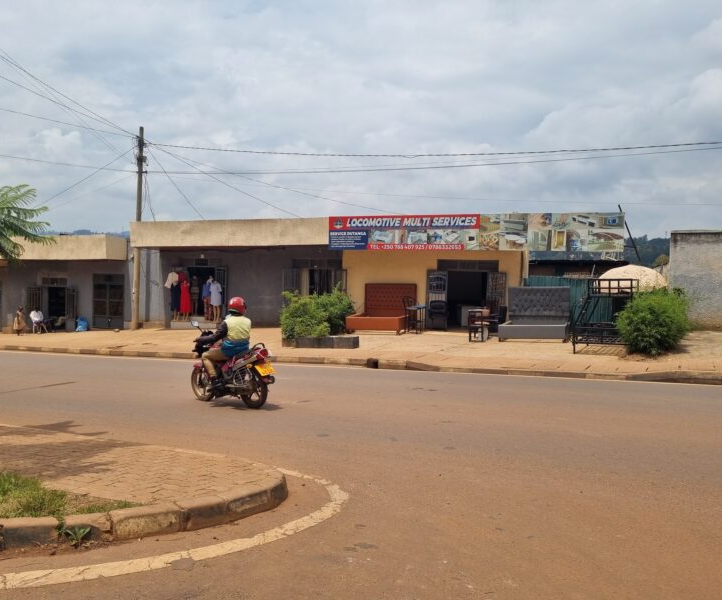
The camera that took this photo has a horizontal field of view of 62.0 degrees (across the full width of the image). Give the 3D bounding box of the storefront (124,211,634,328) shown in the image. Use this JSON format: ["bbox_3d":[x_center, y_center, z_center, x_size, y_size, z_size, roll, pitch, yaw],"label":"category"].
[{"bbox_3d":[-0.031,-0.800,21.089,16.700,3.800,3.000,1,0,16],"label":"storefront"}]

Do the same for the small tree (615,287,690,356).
[{"bbox_3d":[6.940,0.510,14.300,1.700,1.580,1.600,1,0,16],"label":"small tree"}]

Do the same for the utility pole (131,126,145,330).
[{"bbox_3d":[-8.200,-2.650,22.300,0.320,7.600,0.320,1,0,16],"label":"utility pole"}]

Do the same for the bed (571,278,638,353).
[{"bbox_3d":[6.342,0.355,15.449,1.330,1.800,1.950,1,0,28],"label":"bed"}]

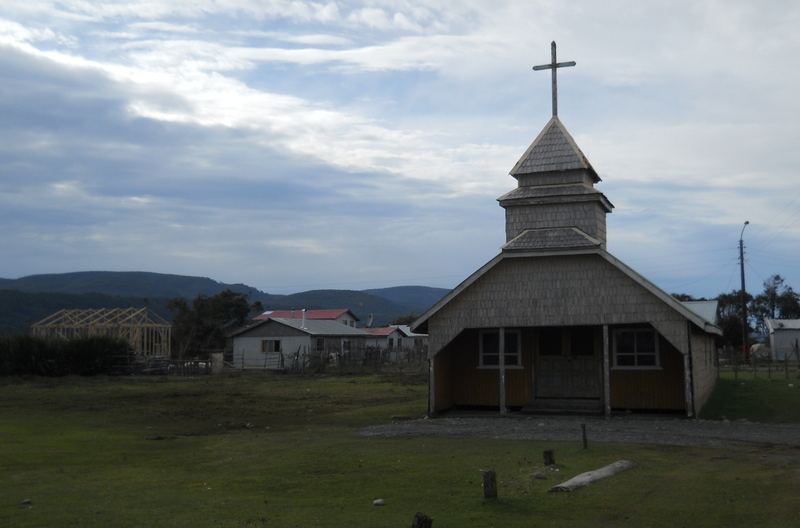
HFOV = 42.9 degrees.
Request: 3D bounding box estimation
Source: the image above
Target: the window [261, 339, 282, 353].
[{"bbox_3d":[-9.678,6.091,76.000,1.600,1.080,0.120,-2,-5,20],"label":"window"}]

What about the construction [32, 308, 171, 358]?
[{"bbox_3d":[-22.451,5.263,77.000,8.400,3.900,6.400,-2,-5,20],"label":"construction"}]

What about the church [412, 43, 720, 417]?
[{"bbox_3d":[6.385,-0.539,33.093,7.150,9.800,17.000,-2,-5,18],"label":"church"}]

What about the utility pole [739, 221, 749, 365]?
[{"bbox_3d":[25.445,2.102,75.000,0.600,10.500,0.400,-1,-5,0],"label":"utility pole"}]

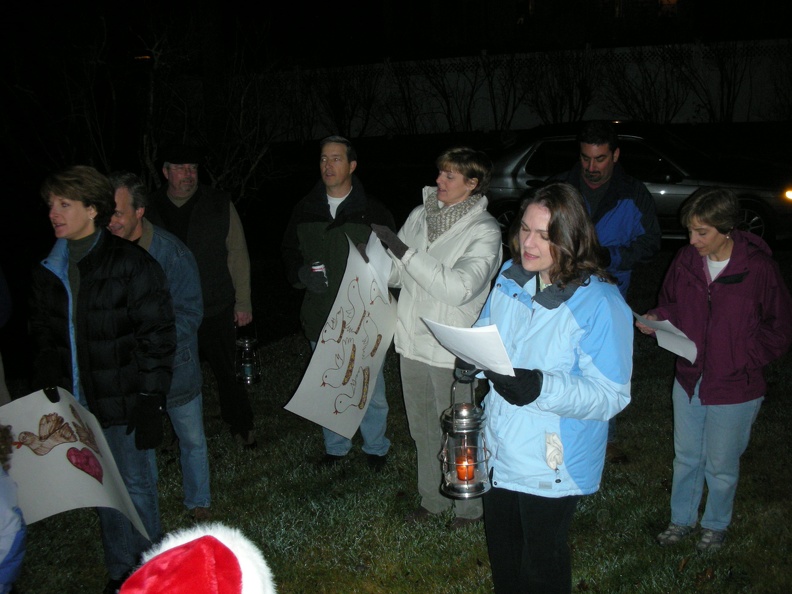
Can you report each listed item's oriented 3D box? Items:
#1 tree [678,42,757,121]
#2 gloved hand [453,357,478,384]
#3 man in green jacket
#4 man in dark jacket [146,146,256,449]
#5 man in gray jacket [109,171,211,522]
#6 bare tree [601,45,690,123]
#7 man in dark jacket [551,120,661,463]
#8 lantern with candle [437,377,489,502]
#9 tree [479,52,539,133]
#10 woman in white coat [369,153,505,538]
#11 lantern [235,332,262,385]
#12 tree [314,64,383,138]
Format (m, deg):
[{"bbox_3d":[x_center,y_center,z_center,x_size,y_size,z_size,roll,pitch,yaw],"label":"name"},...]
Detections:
[{"bbox_3d":[6.844,-4.602,17.100,1.600,1.750,1.400,1,15,13],"label":"tree"},{"bbox_3d":[0.217,0.223,2.460,0.100,0.095,0.110,12,20,43],"label":"gloved hand"},{"bbox_3d":[-0.296,0.059,4.276,0.580,1.790,0.420,1,15,12],"label":"man in green jacket"},{"bbox_3d":[-1.100,0.041,4.530,0.580,1.760,0.430,1,15,10],"label":"man in dark jacket"},{"bbox_3d":[-1.085,0.270,3.738,0.500,1.691,0.520,-10,17,-29],"label":"man in gray jacket"},{"bbox_3d":[5.421,-4.639,17.400,1.950,1.700,1.500,1,15,13],"label":"bare tree"},{"bbox_3d":[1.109,0.014,4.240,0.580,1.835,0.420,1,15,12],"label":"man in dark jacket"},{"bbox_3d":[0.210,0.433,2.450,0.155,0.365,0.155,-2,15,0],"label":"lantern with candle"},{"bbox_3d":[2.543,-4.622,18.100,1.350,1.780,1.200,1,15,13],"label":"tree"},{"bbox_3d":[0.199,0.211,3.583,0.530,1.736,0.550,12,20,43],"label":"woman in white coat"},{"bbox_3d":[-0.844,0.352,4.580,0.148,0.300,0.148,-2,15,0],"label":"lantern"},{"bbox_3d":[-1.127,-4.638,19.000,1.650,1.750,1.400,1,15,13],"label":"tree"}]

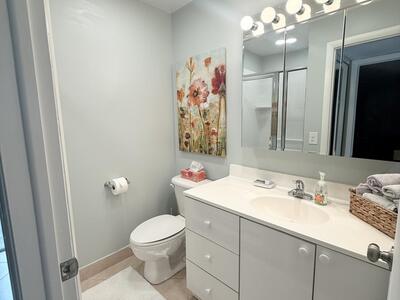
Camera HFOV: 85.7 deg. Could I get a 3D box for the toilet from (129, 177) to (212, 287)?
[{"bbox_3d":[-0.243,0.679,1.894,0.743,0.735,0.445,-9,12,-43],"label":"toilet"}]

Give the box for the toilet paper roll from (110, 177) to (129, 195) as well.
[{"bbox_3d":[-0.696,0.308,1.865,0.107,0.112,0.112,-9,12,-43],"label":"toilet paper roll"}]

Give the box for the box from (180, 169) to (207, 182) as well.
[{"bbox_3d":[-0.064,0.237,2.082,0.125,0.080,0.243,-9,12,-43],"label":"box"}]

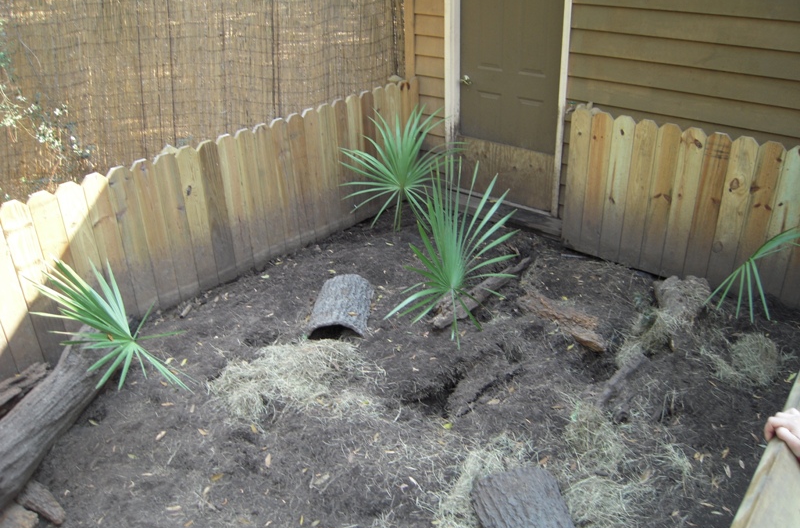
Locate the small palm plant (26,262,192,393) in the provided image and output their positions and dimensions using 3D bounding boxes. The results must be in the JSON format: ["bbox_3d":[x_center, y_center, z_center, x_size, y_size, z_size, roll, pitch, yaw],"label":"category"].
[{"bbox_3d":[-1.543,0.317,3.450,0.750,0.560,0.480,-17,32,-24],"label":"small palm plant"}]

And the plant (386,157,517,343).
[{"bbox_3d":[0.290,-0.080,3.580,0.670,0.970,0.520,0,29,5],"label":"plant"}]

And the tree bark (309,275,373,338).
[{"bbox_3d":[-0.338,0.256,3.967,0.330,0.130,0.495,1,29,6],"label":"tree bark"}]

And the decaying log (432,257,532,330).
[{"bbox_3d":[0.557,0.153,4.089,0.170,0.130,0.879,23,38,39],"label":"decaying log"}]

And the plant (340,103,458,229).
[{"bbox_3d":[-0.011,-0.713,4.780,0.830,0.900,0.500,-3,29,0],"label":"plant"}]

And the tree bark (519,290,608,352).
[{"bbox_3d":[0.932,0.311,3.781,0.190,0.120,0.500,-22,34,-31],"label":"tree bark"}]

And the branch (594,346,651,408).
[{"bbox_3d":[1.153,0.575,3.334,0.090,0.090,0.476,22,37,38],"label":"branch"}]

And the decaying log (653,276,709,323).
[{"bbox_3d":[1.679,0.209,3.837,0.250,0.180,0.317,19,35,34],"label":"decaying log"}]

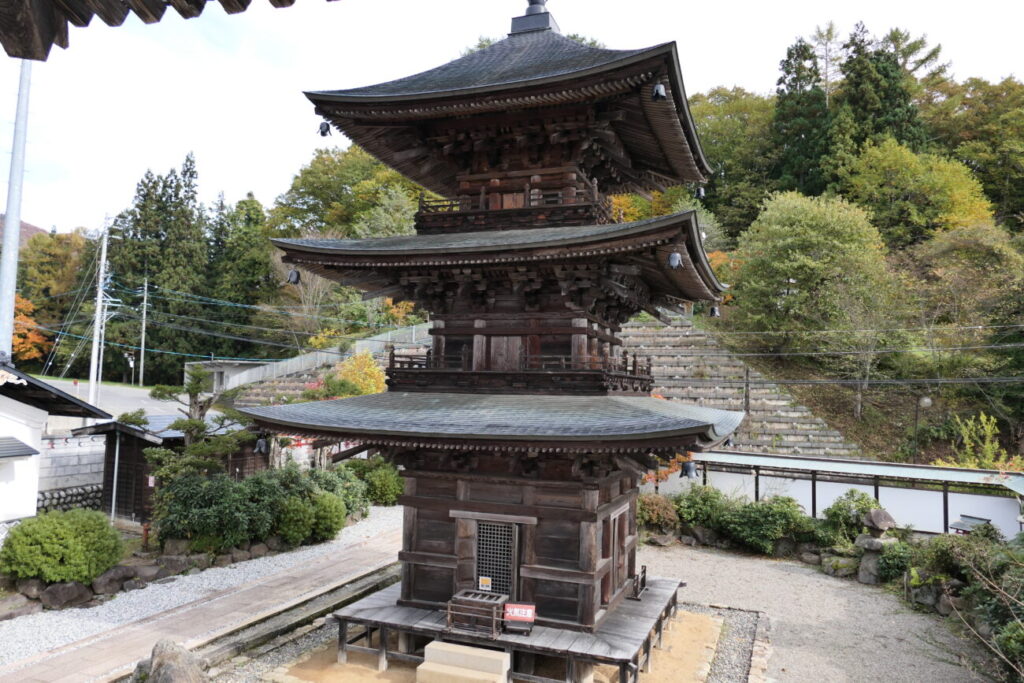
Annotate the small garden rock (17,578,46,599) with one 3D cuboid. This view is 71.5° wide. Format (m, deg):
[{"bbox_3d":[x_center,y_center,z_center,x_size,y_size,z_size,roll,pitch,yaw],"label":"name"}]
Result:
[{"bbox_3d":[-9.459,4.862,14.000,0.450,0.360,0.520,-2,-6,42],"label":"small garden rock"}]

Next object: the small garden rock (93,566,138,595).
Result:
[{"bbox_3d":[-8.272,4.953,14.800,0.580,0.480,0.830,-3,-6,45],"label":"small garden rock"}]

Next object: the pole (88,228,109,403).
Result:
[{"bbox_3d":[-21.512,-0.832,37.000,0.400,10.100,0.400,4,-4,-30],"label":"pole"}]

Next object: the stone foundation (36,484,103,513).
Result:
[{"bbox_3d":[-15.572,5.575,24.945,0.500,0.850,2.600,0,-4,21],"label":"stone foundation"}]

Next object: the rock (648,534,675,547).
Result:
[{"bbox_3d":[4.372,5.820,20.800,0.860,0.310,0.550,1,-4,12],"label":"rock"}]

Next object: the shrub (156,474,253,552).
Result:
[{"bbox_3d":[-7.654,4.321,17.697,2.200,1.900,1.800,3,-5,-23],"label":"shrub"}]

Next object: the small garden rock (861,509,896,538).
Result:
[{"bbox_3d":[9.766,4.837,18.900,0.900,0.760,0.750,-1,-4,27],"label":"small garden rock"}]

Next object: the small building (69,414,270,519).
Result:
[{"bbox_3d":[-11.623,4.433,25.236,3.300,3.200,5.900,0,-4,21],"label":"small building"}]

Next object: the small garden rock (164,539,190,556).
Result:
[{"bbox_3d":[-8.020,4.924,17.000,0.630,0.370,0.480,6,-6,-43],"label":"small garden rock"}]

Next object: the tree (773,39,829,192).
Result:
[{"bbox_3d":[25.238,-19.179,62.000,5.000,14.600,5.000,0,-4,22],"label":"tree"}]

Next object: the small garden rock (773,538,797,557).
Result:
[{"bbox_3d":[7.625,5.764,19.900,0.670,0.440,0.500,0,-5,21],"label":"small garden rock"}]

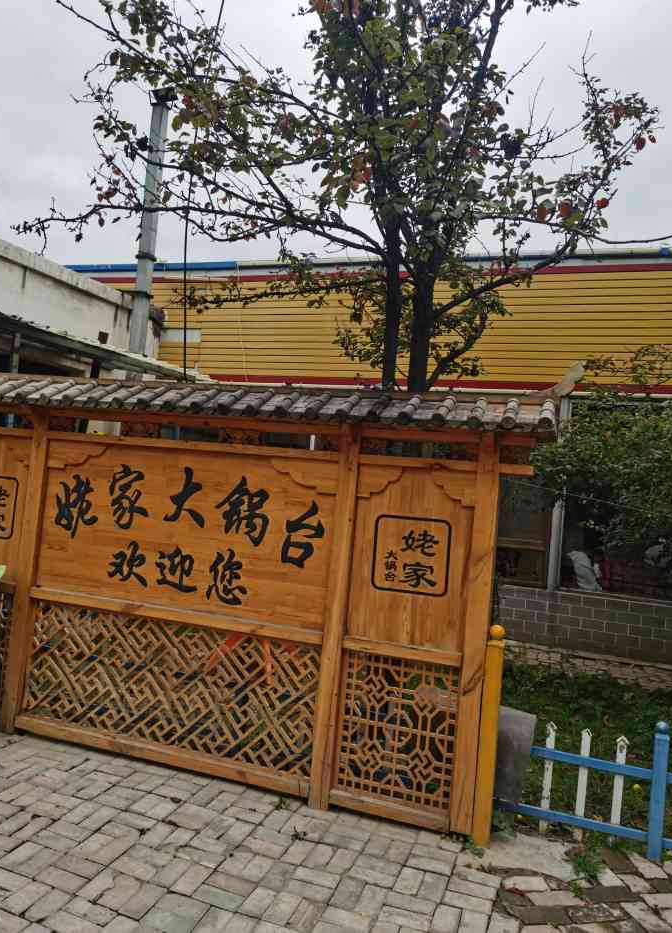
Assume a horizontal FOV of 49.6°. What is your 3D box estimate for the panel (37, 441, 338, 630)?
[{"bbox_3d":[-0.908,0.349,4.091,1.877,0.890,0.050,4,-3,20],"label":"panel"}]

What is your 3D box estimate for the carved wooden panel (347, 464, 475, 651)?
[{"bbox_3d":[0.362,0.449,3.628,0.606,0.890,0.045,4,-3,20],"label":"carved wooden panel"}]

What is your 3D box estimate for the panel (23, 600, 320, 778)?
[{"bbox_3d":[-0.984,1.196,4.050,1.884,0.684,0.045,4,-3,20],"label":"panel"}]

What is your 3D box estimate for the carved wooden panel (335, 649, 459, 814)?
[{"bbox_3d":[0.290,1.287,3.586,0.613,0.687,0.045,4,-3,20],"label":"carved wooden panel"}]

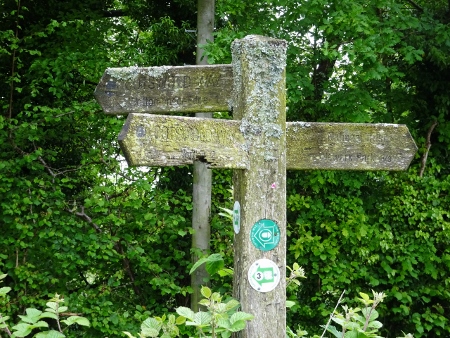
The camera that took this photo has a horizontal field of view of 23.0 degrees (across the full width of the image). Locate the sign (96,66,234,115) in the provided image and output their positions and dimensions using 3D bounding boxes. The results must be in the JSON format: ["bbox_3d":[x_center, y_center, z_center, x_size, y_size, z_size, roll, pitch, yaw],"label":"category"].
[{"bbox_3d":[-0.147,-0.204,2.840,0.385,0.117,0.035,0,-2,15],"label":"sign"}]

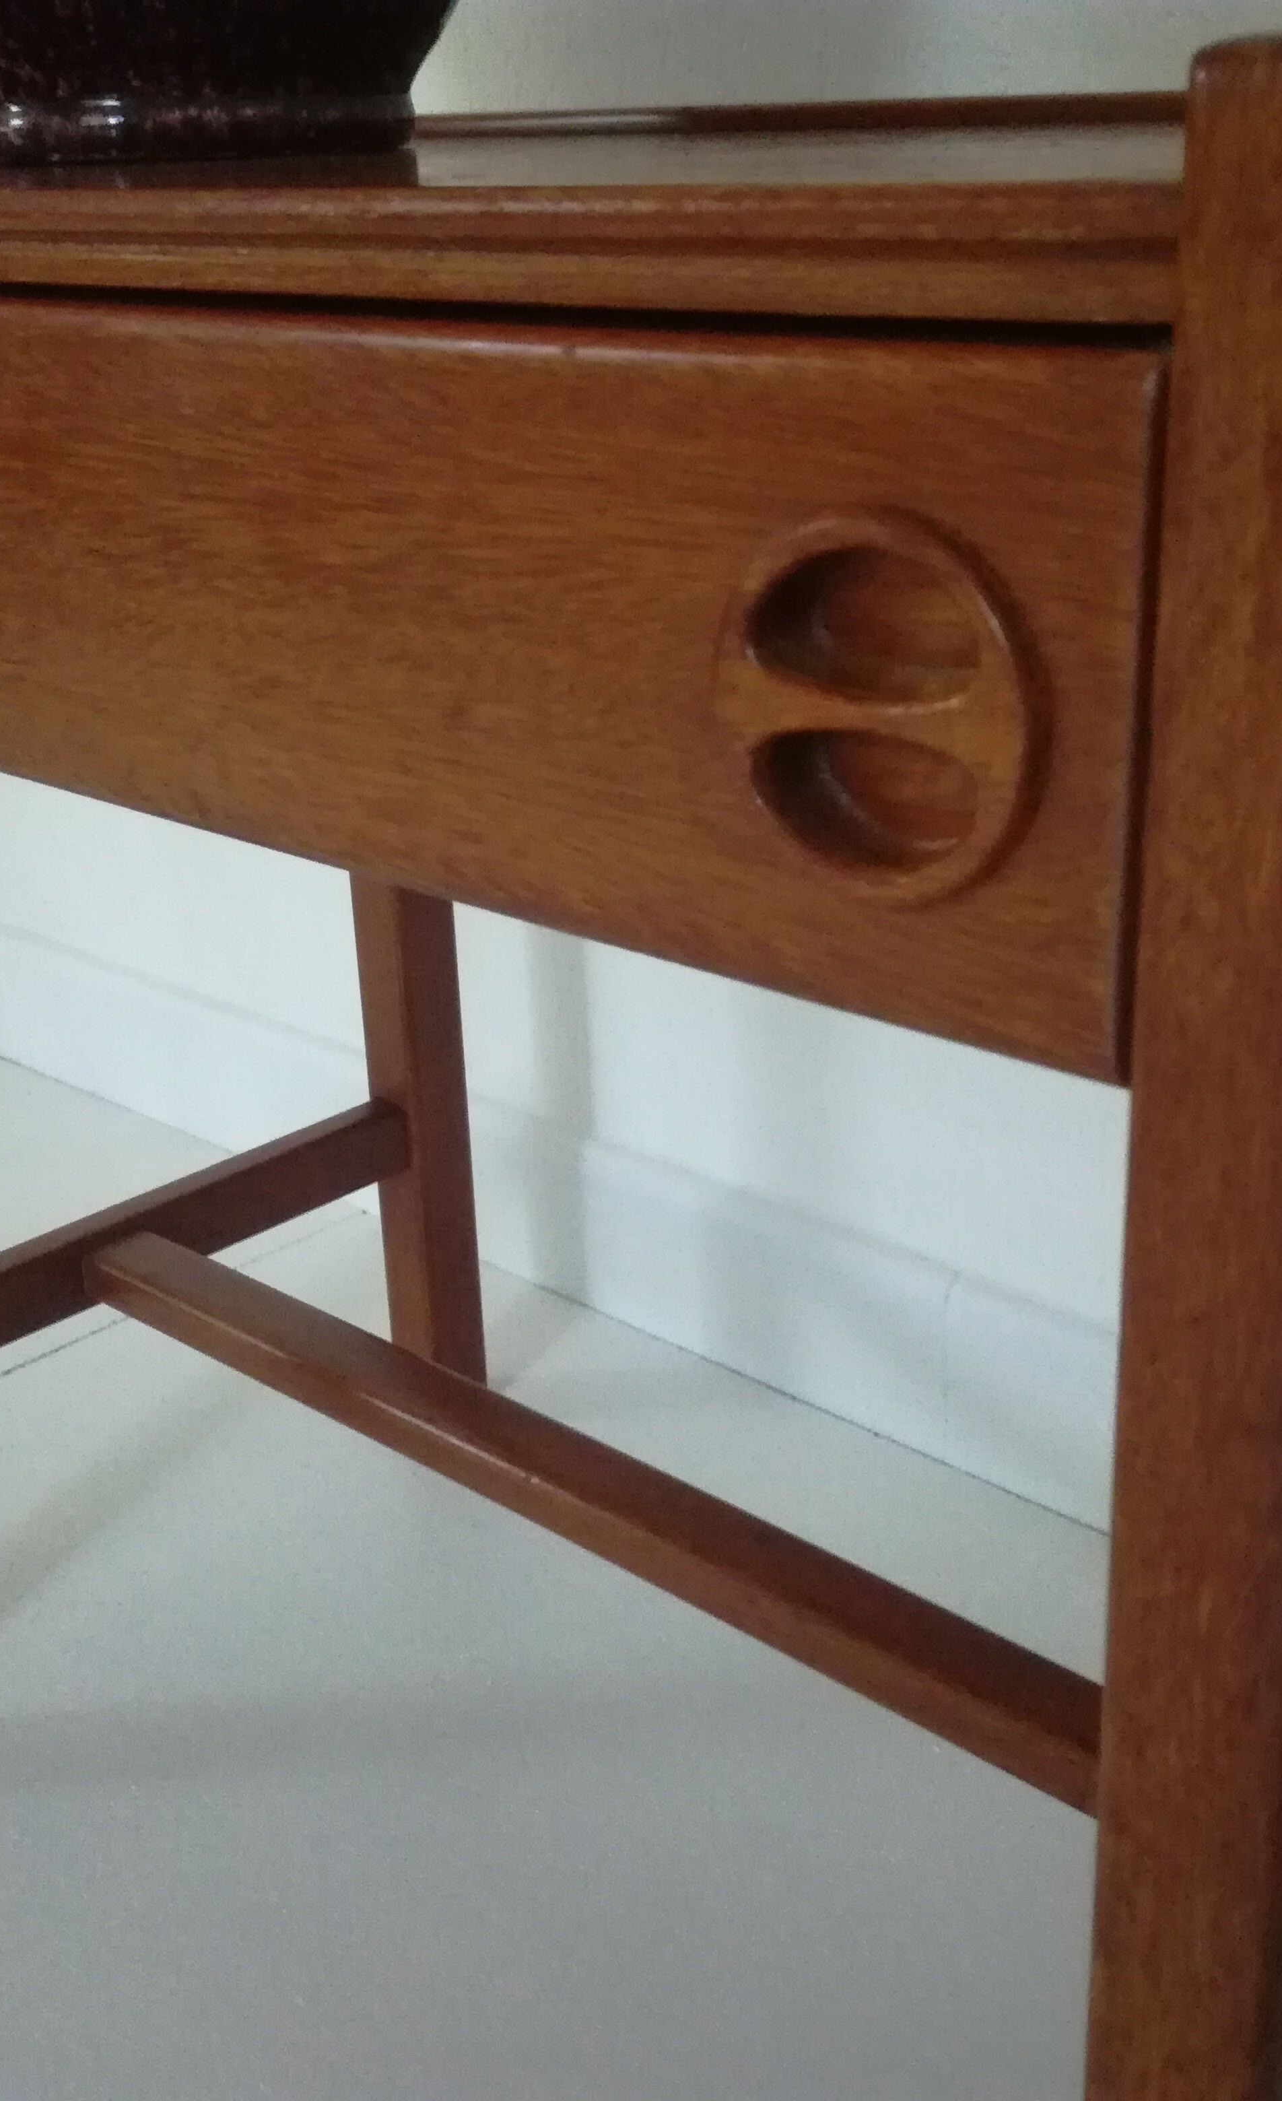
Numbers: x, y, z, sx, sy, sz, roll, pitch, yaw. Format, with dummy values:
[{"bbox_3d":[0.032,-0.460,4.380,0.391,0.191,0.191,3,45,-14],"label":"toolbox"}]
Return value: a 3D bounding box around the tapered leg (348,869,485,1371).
[{"bbox_3d":[-0.099,-0.086,0.915,0.030,0.542,0.030,18,29,40],"label":"tapered leg"}]

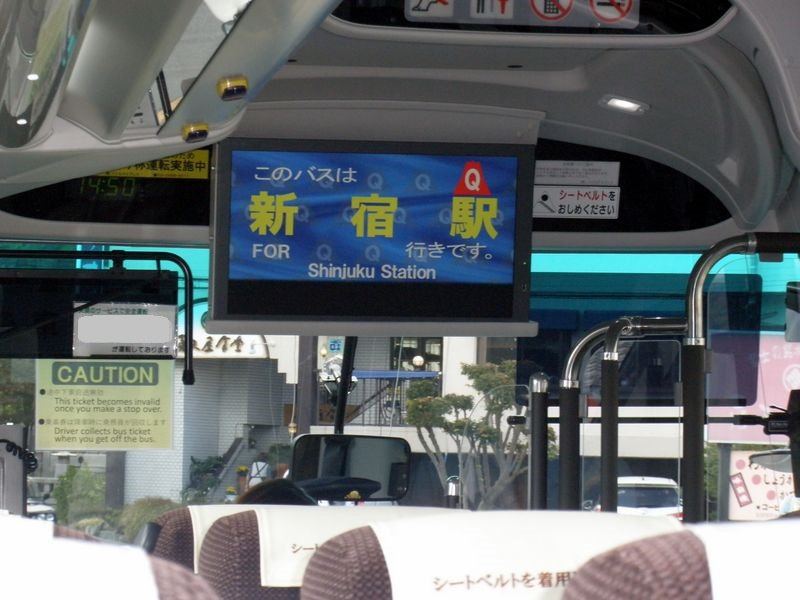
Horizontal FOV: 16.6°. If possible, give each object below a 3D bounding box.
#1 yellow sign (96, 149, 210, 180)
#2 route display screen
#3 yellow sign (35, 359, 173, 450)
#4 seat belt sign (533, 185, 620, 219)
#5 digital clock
[{"bbox_3d":[-0.484,-0.265,5.350,0.225,0.053,0.008,1,14,-10],"label":"yellow sign"},{"bbox_3d":[-0.050,-0.116,4.920,0.564,0.323,0.070,1,8,-10],"label":"route display screen"},{"bbox_3d":[-0.612,0.211,5.700,0.283,0.199,0.008,1,-2,-10],"label":"yellow sign"},{"bbox_3d":[0.346,-0.193,5.450,0.180,0.061,0.010,1,14,-10],"label":"seat belt sign"},{"bbox_3d":[-0.565,-0.218,5.330,0.114,0.037,0.020,1,14,-10],"label":"digital clock"}]

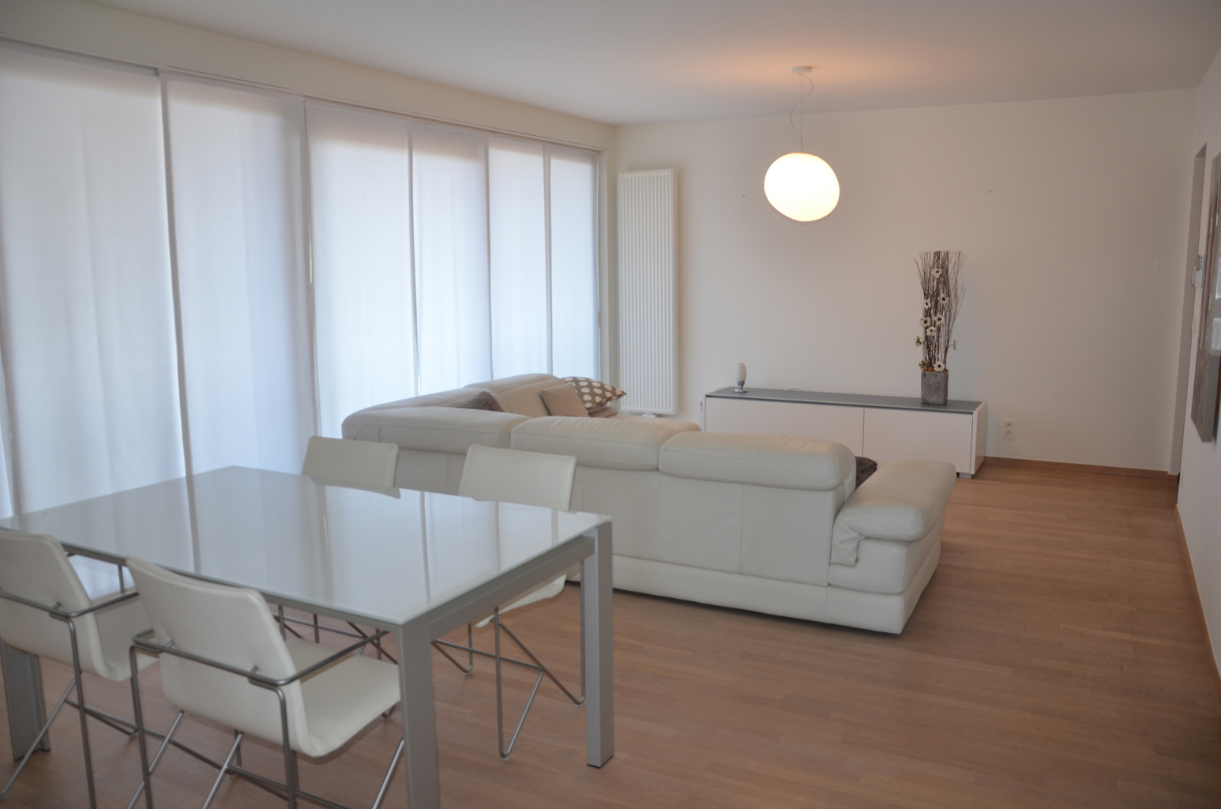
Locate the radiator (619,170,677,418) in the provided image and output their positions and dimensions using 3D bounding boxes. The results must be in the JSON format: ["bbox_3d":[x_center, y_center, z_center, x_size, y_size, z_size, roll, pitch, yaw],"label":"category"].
[{"bbox_3d":[0.313,-0.888,7.360,0.475,1.910,0.110,4,11,26],"label":"radiator"}]

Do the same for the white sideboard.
[{"bbox_3d":[1.669,0.187,6.638,1.880,0.450,0.500,4,11,26],"label":"white sideboard"}]

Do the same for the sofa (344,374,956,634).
[{"bbox_3d":[0.296,0.339,4.959,2.850,0.730,1.770,4,11,26],"label":"sofa"}]

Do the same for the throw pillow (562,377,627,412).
[{"bbox_3d":[-0.122,-0.078,6.009,0.420,0.130,0.380,-2,50,-10],"label":"throw pillow"}]

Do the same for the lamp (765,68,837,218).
[{"bbox_3d":[1.025,-1.389,4.928,0.410,0.800,0.410,4,11,26],"label":"lamp"}]

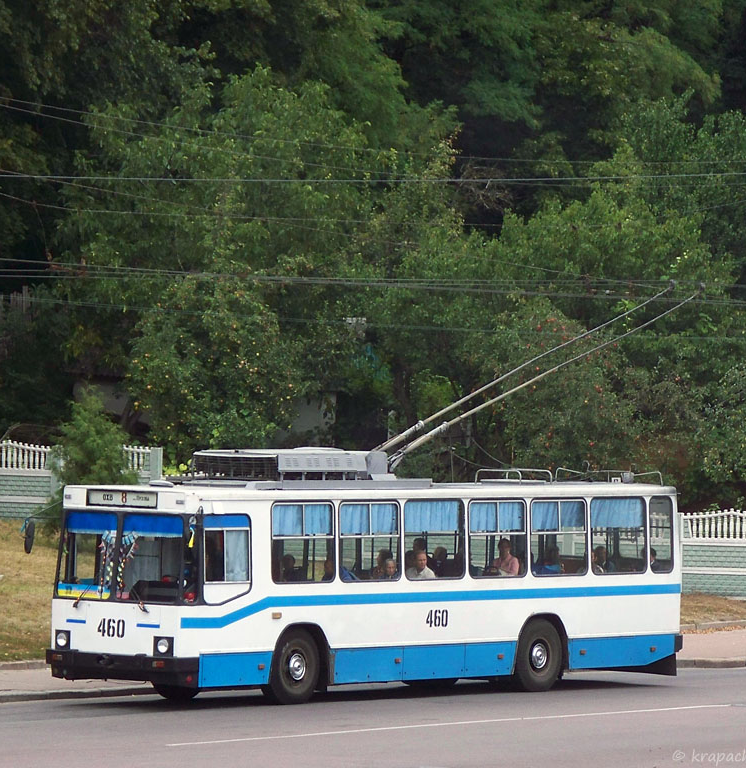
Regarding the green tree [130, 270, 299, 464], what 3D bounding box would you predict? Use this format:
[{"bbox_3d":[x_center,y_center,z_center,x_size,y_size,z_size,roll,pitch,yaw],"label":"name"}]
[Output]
[{"bbox_3d":[-3.017,0.086,102.000,3.400,4.400,3.400,1,0,0],"label":"green tree"}]

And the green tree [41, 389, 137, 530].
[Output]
[{"bbox_3d":[-5.014,1.464,94.500,1.750,2.750,1.700,1,0,0],"label":"green tree"}]

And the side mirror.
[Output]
[{"bbox_3d":[-4.679,2.093,72.594,0.080,0.450,0.220,7,-1,-22],"label":"side mirror"}]

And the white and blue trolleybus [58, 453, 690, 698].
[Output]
[{"bbox_3d":[0.107,2.667,76.299,2.500,3.503,11.407,1,0,39],"label":"white and blue trolleybus"}]

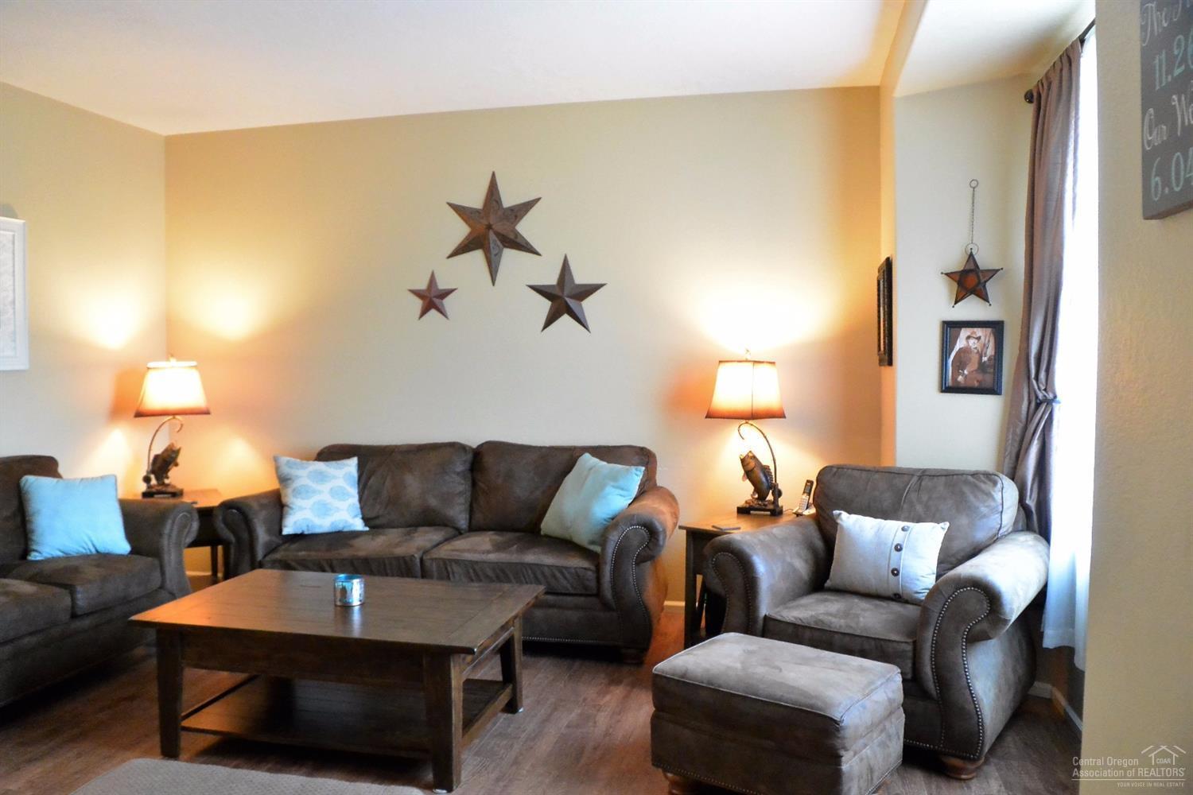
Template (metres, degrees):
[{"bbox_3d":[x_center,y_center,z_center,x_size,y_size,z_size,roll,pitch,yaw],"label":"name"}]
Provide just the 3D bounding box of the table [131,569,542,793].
[{"bbox_3d":[-0.900,0.991,3.279,1.260,0.483,0.750,0,2,14],"label":"table"}]

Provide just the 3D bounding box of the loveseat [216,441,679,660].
[{"bbox_3d":[-0.678,0.708,4.606,2.255,0.940,0.910,0,2,13],"label":"loveseat"}]

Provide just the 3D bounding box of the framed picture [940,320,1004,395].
[{"bbox_3d":[1.561,-0.165,3.719,0.243,0.302,0.020,2,3,37],"label":"framed picture"}]

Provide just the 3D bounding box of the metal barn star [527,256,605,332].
[{"bbox_3d":[-0.166,-0.568,4.897,0.458,0.430,0.055,0,2,13],"label":"metal barn star"}]

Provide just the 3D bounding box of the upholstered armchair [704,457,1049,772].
[{"bbox_3d":[1.125,0.751,3.472,1.100,0.930,0.930,1,3,36],"label":"upholstered armchair"}]

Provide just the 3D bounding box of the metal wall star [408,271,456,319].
[{"bbox_3d":[-0.929,-0.582,5.086,0.304,0.277,0.038,0,2,13],"label":"metal wall star"}]

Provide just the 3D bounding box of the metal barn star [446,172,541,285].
[{"bbox_3d":[-0.576,-0.939,4.975,0.556,0.629,0.063,0,2,13],"label":"metal barn star"}]

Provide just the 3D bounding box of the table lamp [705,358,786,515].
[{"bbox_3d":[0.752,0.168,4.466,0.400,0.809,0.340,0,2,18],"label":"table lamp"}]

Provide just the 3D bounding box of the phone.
[{"bbox_3d":[1.041,0.489,4.458,0.090,0.165,0.075,-2,3,-40],"label":"phone"}]

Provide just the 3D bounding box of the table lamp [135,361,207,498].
[{"bbox_3d":[-2.399,0.156,5.081,0.385,0.809,0.280,-1,2,-22],"label":"table lamp"}]

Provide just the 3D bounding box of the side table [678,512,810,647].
[{"bbox_3d":[0.795,0.886,4.214,0.510,0.605,0.680,2,3,40],"label":"side table"}]

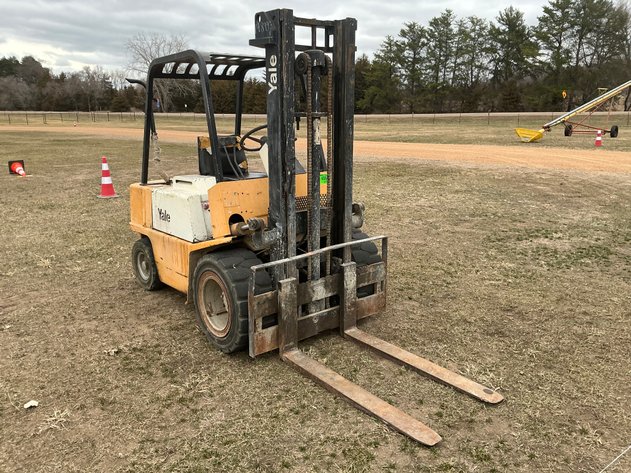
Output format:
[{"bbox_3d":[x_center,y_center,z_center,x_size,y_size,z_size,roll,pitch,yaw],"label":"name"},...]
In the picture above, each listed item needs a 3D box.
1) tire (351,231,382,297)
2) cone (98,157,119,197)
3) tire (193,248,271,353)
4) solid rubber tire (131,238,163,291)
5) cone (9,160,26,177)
[{"bbox_3d":[0.227,0.272,4.185,0.279,0.661,0.661,-12,18,-38],"label":"tire"},{"bbox_3d":[-3.705,-1.054,9.045,0.368,0.724,0.368,-6,15,-22],"label":"cone"},{"bbox_3d":[-0.574,0.435,3.536,0.279,0.661,0.661,-12,18,-38],"label":"tire"},{"bbox_3d":[-1.469,0.247,4.654,0.476,0.476,0.170,12,19,40],"label":"solid rubber tire"},{"bbox_3d":[-6.776,-1.486,11.747,0.368,0.368,0.724,-11,28,-38],"label":"cone"}]

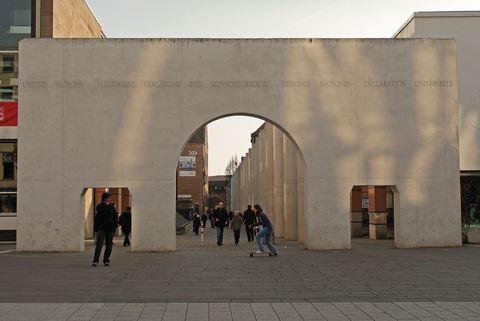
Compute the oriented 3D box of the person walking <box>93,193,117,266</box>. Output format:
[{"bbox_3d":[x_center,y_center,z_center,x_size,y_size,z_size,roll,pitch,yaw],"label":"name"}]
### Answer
[{"bbox_3d":[-3.322,1.702,15.800,0.640,1.800,0.460,0,-5,-11],"label":"person walking"}]

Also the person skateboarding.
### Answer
[{"bbox_3d":[0.772,2.114,19.400,0.800,1.530,0.560,-1,-5,1],"label":"person skateboarding"}]

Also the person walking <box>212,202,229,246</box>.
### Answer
[{"bbox_3d":[-0.793,2.633,26.600,0.640,1.810,0.520,0,-5,-3],"label":"person walking"}]

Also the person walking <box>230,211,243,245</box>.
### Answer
[{"bbox_3d":[-0.142,3.089,29.400,0.540,1.580,0.460,0,-5,-3],"label":"person walking"}]

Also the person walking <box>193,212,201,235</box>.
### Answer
[{"bbox_3d":[-3.162,4.659,47.000,0.540,1.680,0.500,0,-5,-6],"label":"person walking"}]

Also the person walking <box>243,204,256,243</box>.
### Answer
[{"bbox_3d":[0.474,3.019,30.700,0.580,1.780,0.480,0,-5,-3],"label":"person walking"}]

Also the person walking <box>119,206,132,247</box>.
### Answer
[{"bbox_3d":[-4.845,2.825,27.300,0.580,1.700,0.500,-1,-5,0],"label":"person walking"}]

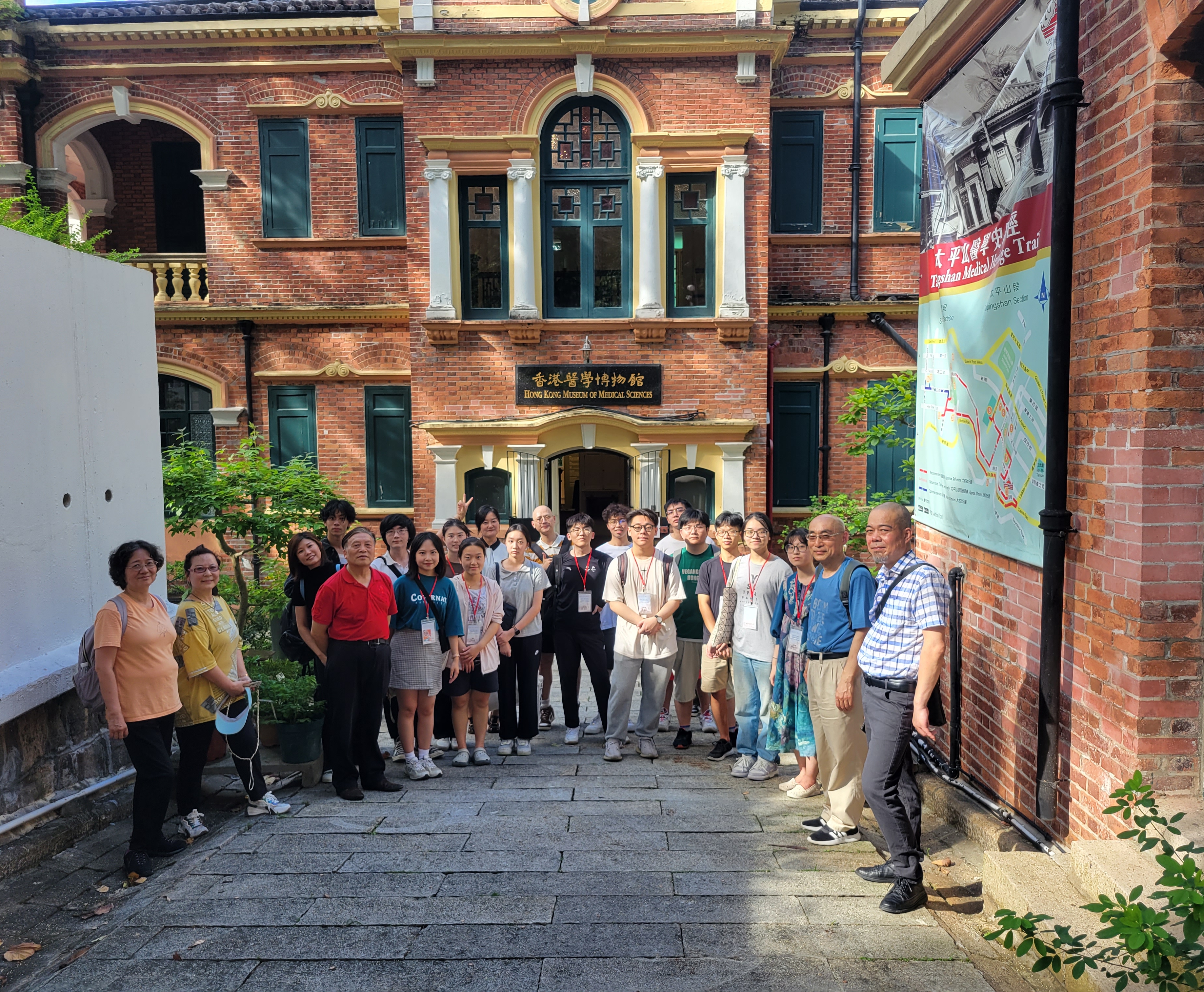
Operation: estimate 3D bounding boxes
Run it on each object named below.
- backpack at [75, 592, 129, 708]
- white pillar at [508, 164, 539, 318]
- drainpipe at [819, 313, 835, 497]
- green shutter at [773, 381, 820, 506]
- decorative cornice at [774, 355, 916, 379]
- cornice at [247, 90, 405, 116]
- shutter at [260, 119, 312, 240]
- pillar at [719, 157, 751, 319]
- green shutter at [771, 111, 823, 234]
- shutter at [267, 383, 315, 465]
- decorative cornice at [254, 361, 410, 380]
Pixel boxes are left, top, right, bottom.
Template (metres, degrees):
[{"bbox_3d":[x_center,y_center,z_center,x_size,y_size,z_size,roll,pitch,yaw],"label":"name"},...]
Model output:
[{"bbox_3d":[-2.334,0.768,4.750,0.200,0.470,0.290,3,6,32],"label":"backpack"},{"bbox_3d":[-1.164,-3.839,14.994,0.441,2.352,0.360,0,4,2],"label":"white pillar"},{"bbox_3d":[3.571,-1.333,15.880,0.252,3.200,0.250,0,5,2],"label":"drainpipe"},{"bbox_3d":[3.139,-0.847,16.102,0.772,2.005,0.070,0,5,2],"label":"green shutter"},{"bbox_3d":[3.976,-2.090,16.073,2.573,0.382,0.180,0,4,2],"label":"decorative cornice"},{"bbox_3d":[-4.318,-6.217,15.788,2.580,0.380,0.160,0,5,2],"label":"cornice"},{"bbox_3d":[-5.074,-5.111,16.005,0.807,1.846,0.070,0,5,2],"label":"shutter"},{"bbox_3d":[1.982,-3.841,14.897,0.428,2.389,0.360,0,4,2],"label":"pillar"},{"bbox_3d":[3.131,-5.190,15.970,0.826,1.943,0.090,0,4,2],"label":"green shutter"},{"bbox_3d":[-5.143,-0.818,16.563,0.835,2.022,0.090,0,4,2],"label":"shutter"},{"bbox_3d":[-4.361,-2.064,16.332,2.741,0.337,0.180,0,4,2],"label":"decorative cornice"}]

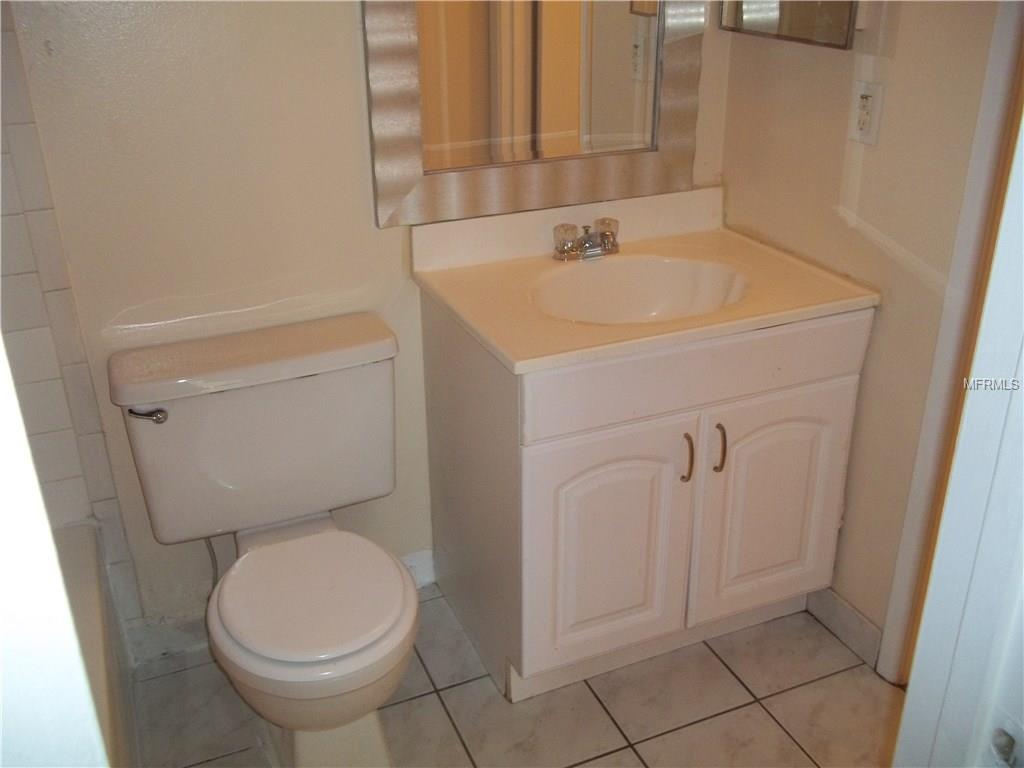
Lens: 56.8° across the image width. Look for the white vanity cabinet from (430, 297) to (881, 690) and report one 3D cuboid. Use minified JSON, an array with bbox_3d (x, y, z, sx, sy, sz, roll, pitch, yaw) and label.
[{"bbox_3d":[0.264,0.178,2.148,0.763,0.817,0.562,-11,26,-21],"label":"white vanity cabinet"}]

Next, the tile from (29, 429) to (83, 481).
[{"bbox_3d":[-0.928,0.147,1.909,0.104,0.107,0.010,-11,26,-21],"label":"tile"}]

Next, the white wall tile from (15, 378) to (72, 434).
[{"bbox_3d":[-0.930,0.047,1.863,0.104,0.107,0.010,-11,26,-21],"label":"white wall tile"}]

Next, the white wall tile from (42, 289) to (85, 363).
[{"bbox_3d":[-0.861,-0.108,1.828,0.050,0.152,0.010,-11,26,-21],"label":"white wall tile"}]

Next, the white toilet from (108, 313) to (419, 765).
[{"bbox_3d":[-0.404,0.371,1.829,0.530,0.760,0.675,-11,26,-21],"label":"white toilet"}]

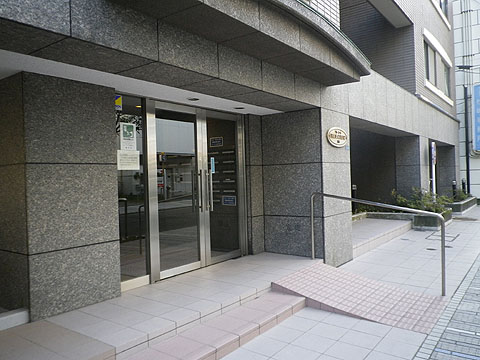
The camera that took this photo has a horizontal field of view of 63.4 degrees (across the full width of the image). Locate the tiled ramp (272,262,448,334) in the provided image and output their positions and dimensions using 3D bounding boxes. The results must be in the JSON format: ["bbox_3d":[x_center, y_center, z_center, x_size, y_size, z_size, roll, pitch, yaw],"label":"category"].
[{"bbox_3d":[1.378,1.265,4.438,1.630,0.225,1.190,-1,1,37],"label":"tiled ramp"}]

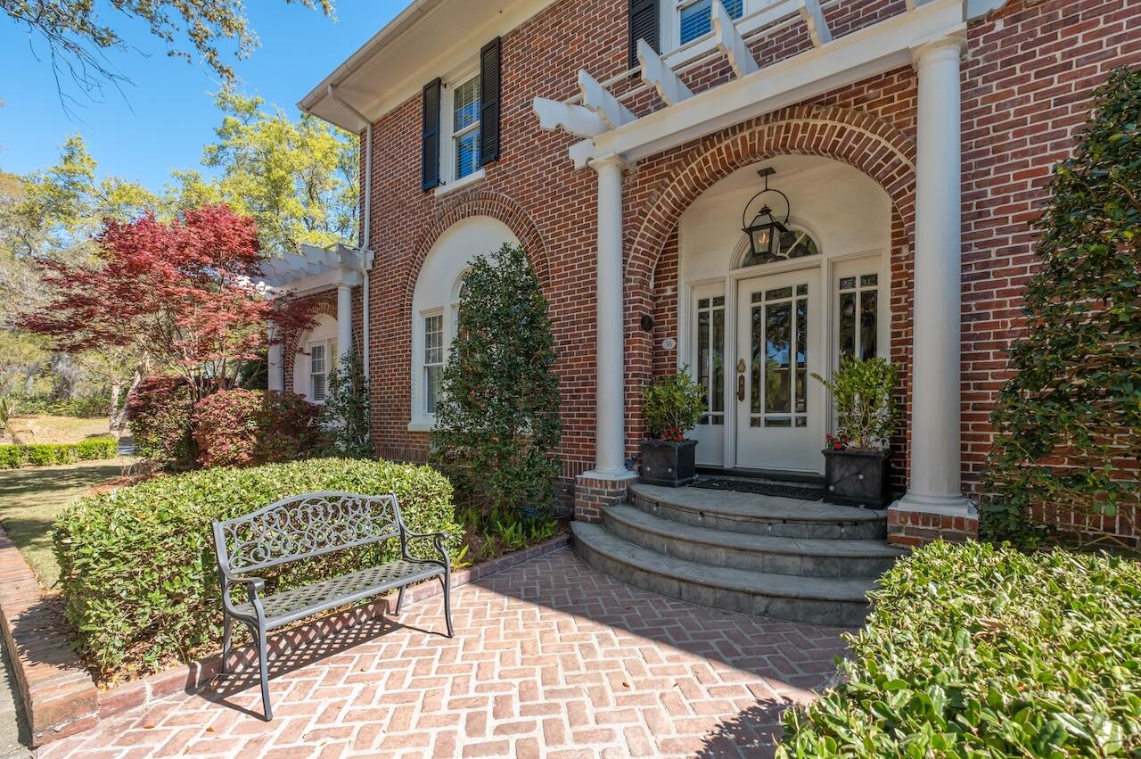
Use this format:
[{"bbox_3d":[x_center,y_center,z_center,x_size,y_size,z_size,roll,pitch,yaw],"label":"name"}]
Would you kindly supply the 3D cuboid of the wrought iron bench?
[{"bbox_3d":[-1.299,1.121,2.719,0.660,0.880,1.060,-1,-3,38],"label":"wrought iron bench"}]

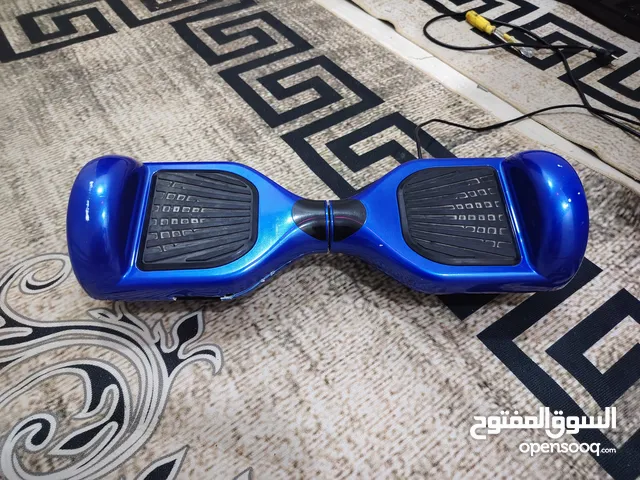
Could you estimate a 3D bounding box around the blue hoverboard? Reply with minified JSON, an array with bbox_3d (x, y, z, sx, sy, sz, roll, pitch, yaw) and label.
[{"bbox_3d":[0.014,-0.020,0.554,0.584,0.178,0.186,-1,57,-2],"label":"blue hoverboard"}]

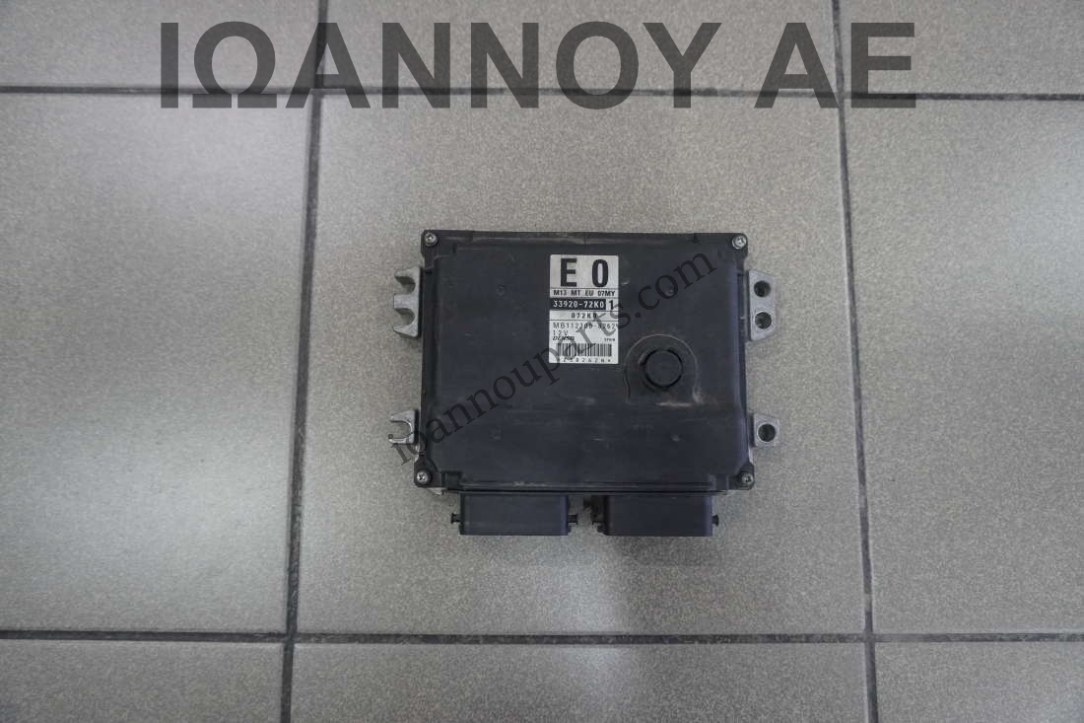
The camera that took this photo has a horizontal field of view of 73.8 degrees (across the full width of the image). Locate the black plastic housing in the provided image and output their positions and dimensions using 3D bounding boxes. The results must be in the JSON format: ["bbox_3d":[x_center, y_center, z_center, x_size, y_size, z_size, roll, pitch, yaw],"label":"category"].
[{"bbox_3d":[0.024,0.011,0.419,0.190,0.042,0.173,0,82,0],"label":"black plastic housing"}]

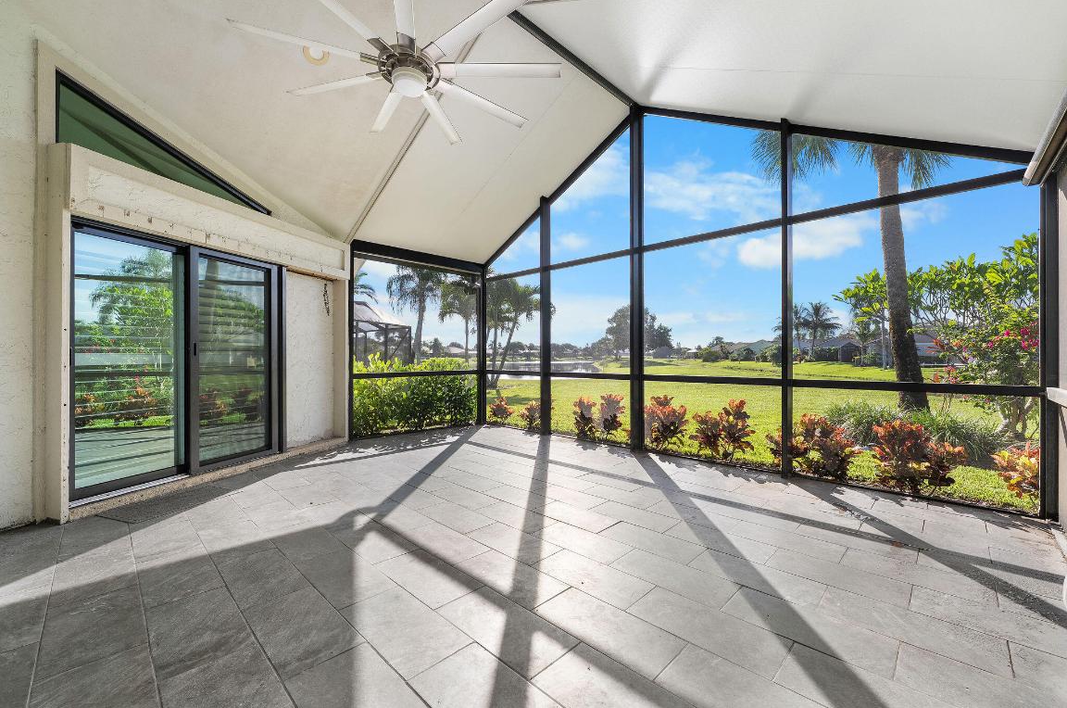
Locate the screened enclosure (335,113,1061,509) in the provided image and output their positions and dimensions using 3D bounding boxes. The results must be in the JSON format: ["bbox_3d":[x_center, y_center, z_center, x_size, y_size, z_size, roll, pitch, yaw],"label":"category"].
[{"bbox_3d":[0.625,-0.909,4.145,6.052,4.126,2.267,0,0,44],"label":"screened enclosure"}]

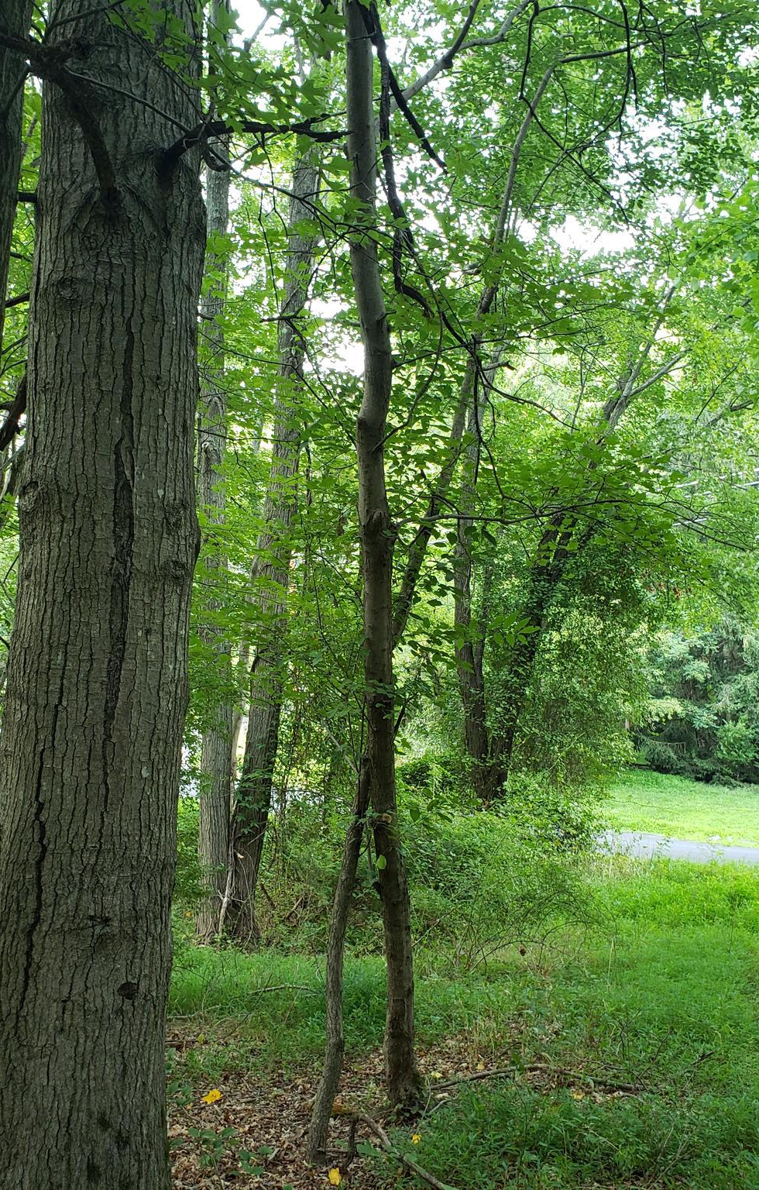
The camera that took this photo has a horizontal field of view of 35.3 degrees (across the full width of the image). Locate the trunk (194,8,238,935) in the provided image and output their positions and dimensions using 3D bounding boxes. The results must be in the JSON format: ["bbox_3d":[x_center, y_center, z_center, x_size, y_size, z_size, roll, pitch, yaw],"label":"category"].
[{"bbox_3d":[-1.149,-0.869,8.400,0.280,6.550,0.280,1,-4,0],"label":"trunk"}]

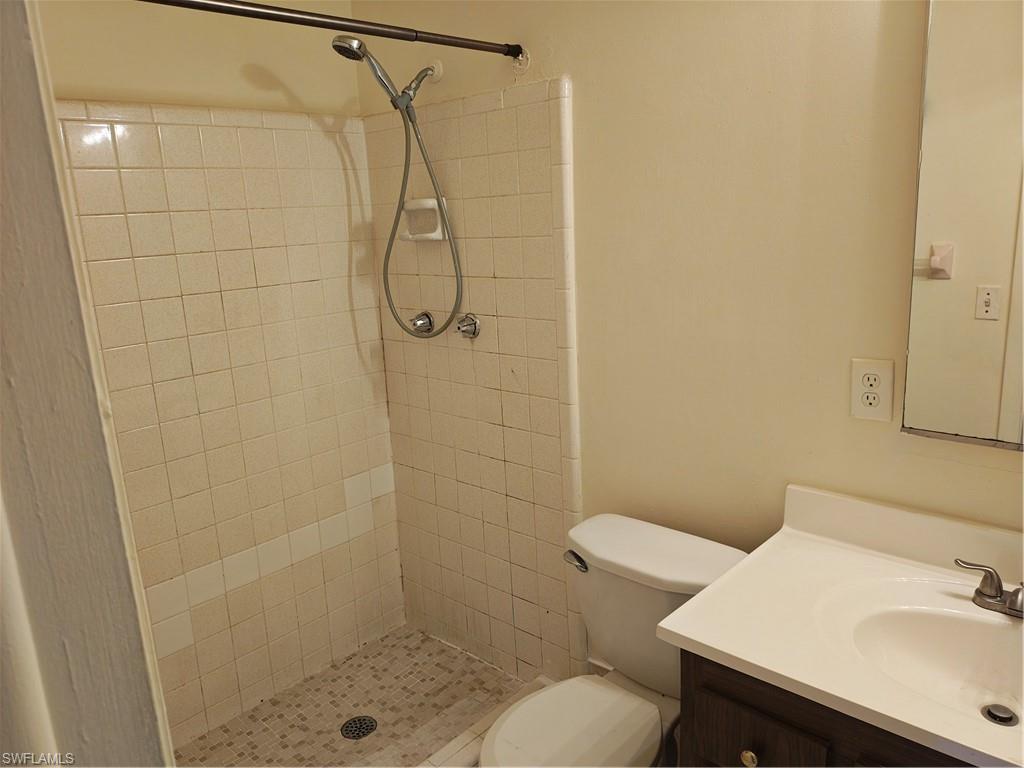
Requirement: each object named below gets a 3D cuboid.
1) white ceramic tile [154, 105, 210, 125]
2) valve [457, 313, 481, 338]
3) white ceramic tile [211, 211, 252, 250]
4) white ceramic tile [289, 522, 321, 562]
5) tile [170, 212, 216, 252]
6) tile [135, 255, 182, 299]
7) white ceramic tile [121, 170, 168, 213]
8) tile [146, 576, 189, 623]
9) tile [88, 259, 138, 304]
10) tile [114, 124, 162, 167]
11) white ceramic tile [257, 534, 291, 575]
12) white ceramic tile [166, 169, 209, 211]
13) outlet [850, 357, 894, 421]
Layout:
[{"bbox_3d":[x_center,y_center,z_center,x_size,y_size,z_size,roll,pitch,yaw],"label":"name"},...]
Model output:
[{"bbox_3d":[-0.860,-0.700,1.934,0.009,0.049,0.152,9,17,42],"label":"white ceramic tile"},{"bbox_3d":[-0.135,-0.166,2.169,0.067,0.067,0.053,9,17,42],"label":"valve"},{"bbox_3d":[-0.786,-0.429,2.070,0.009,0.108,0.108,9,17,42],"label":"white ceramic tile"},{"bbox_3d":[-0.663,0.510,2.369,0.009,0.108,0.108,9,17,42],"label":"white ceramic tile"},{"bbox_3d":[-0.857,-0.407,1.987,0.008,0.108,0.108,9,17,42],"label":"tile"},{"bbox_3d":[-0.926,-0.279,1.936,0.009,0.108,0.108,9,17,41],"label":"tile"},{"bbox_3d":[-0.939,-0.493,1.889,0.009,0.108,0.108,9,17,42],"label":"white ceramic tile"},{"bbox_3d":[-0.956,0.596,2.052,0.009,0.108,0.108,9,17,41],"label":"tile"},{"bbox_3d":[-0.999,-0.257,1.856,0.008,0.108,0.108,9,17,42],"label":"tile"},{"bbox_3d":[-0.944,-0.599,1.864,0.009,0.108,0.108,9,17,42],"label":"tile"},{"bbox_3d":[-0.735,0.531,2.288,0.009,0.108,0.108,9,17,41],"label":"white ceramic tile"},{"bbox_3d":[-0.865,-0.514,1.967,0.009,0.108,0.108,9,17,42],"label":"white ceramic tile"},{"bbox_3d":[0.718,0.011,1.474,0.078,0.121,0.008,9,17,42],"label":"outlet"}]

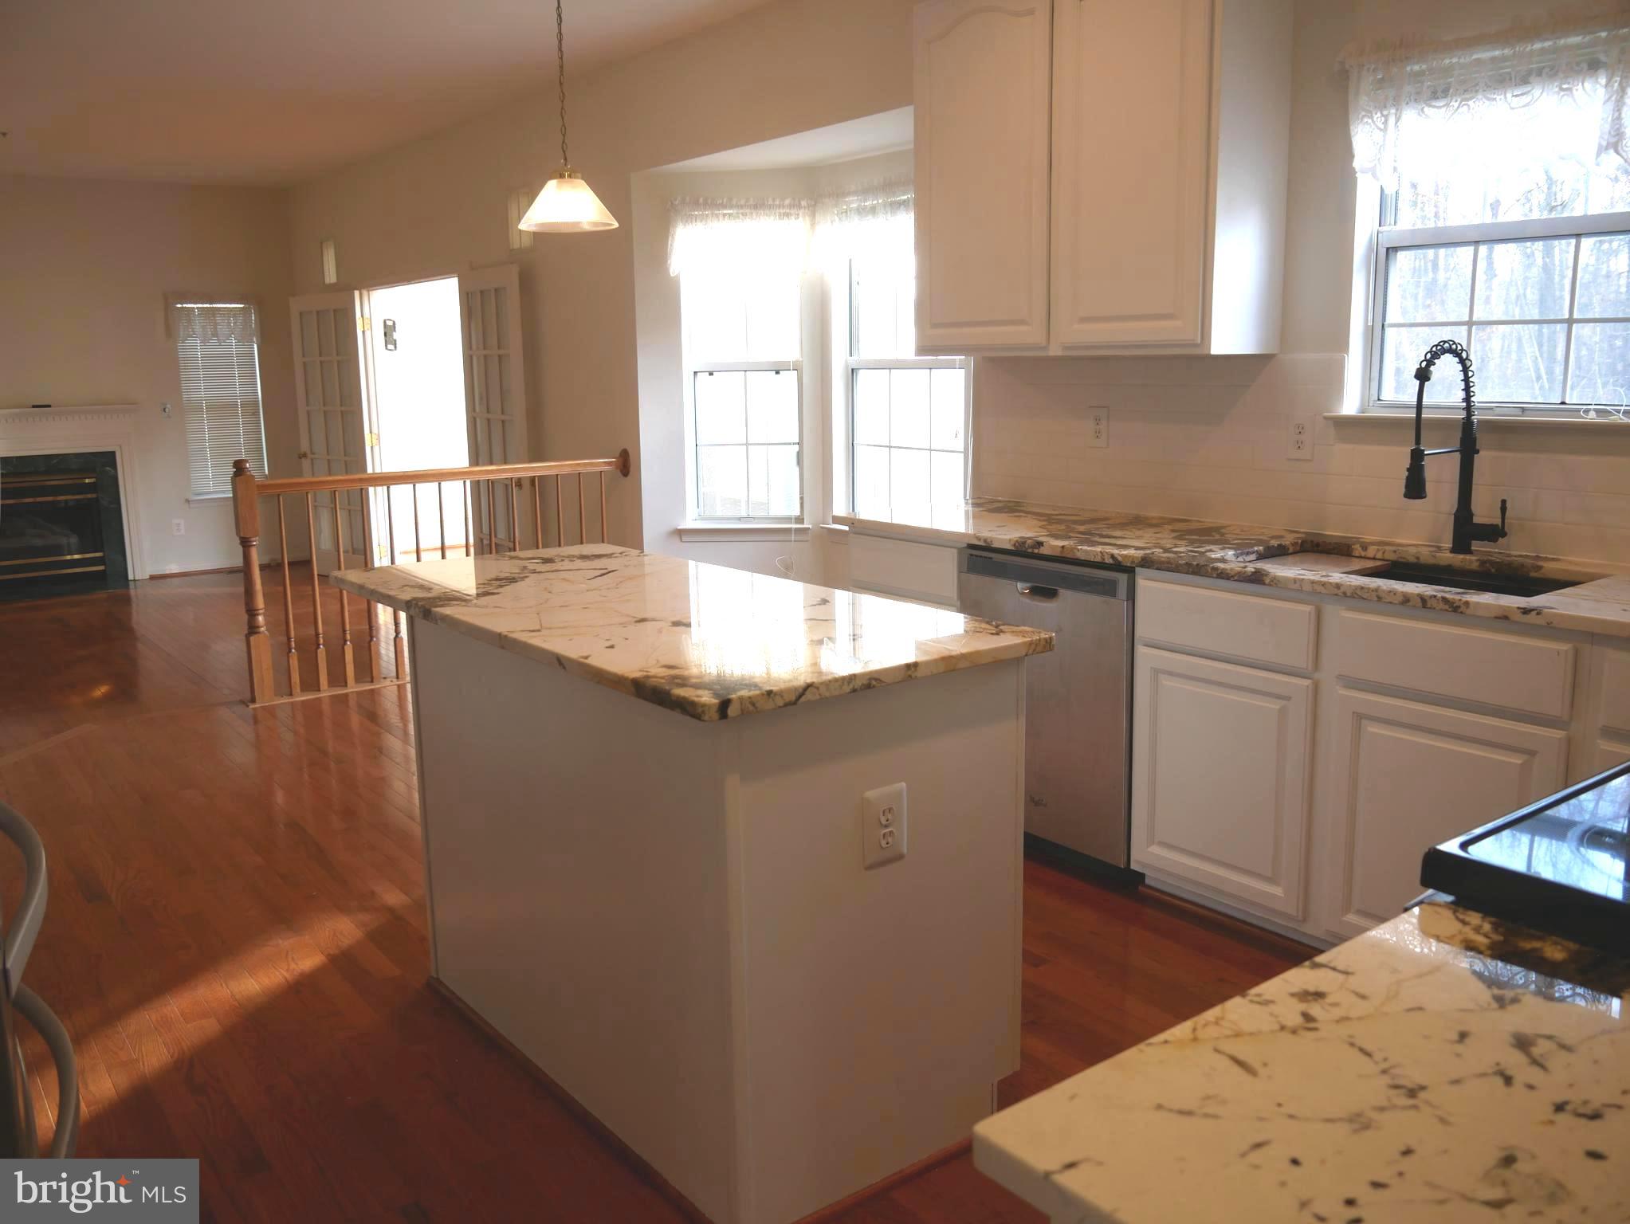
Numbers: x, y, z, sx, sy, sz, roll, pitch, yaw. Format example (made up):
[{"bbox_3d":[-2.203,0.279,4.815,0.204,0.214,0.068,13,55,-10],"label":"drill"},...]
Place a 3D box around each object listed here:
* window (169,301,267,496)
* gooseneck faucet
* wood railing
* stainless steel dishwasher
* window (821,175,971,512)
[{"bbox_3d":[-4.357,-1.564,9.758,0.620,1.420,0.120,-9,14,-37],"label":"window"},{"bbox_3d":[1.466,-0.365,2.999,0.290,0.500,0.135,-9,14,-37],"label":"gooseneck faucet"},{"bbox_3d":[-1.654,-0.220,5.979,1.840,1.020,0.100,-9,14,-37],"label":"wood railing"},{"bbox_3d":[0.827,0.233,3.717,0.600,0.820,0.600,-9,14,-37],"label":"stainless steel dishwasher"},{"bbox_3d":[0.342,-1.066,5.633,0.130,1.480,0.870,-9,14,-37],"label":"window"}]

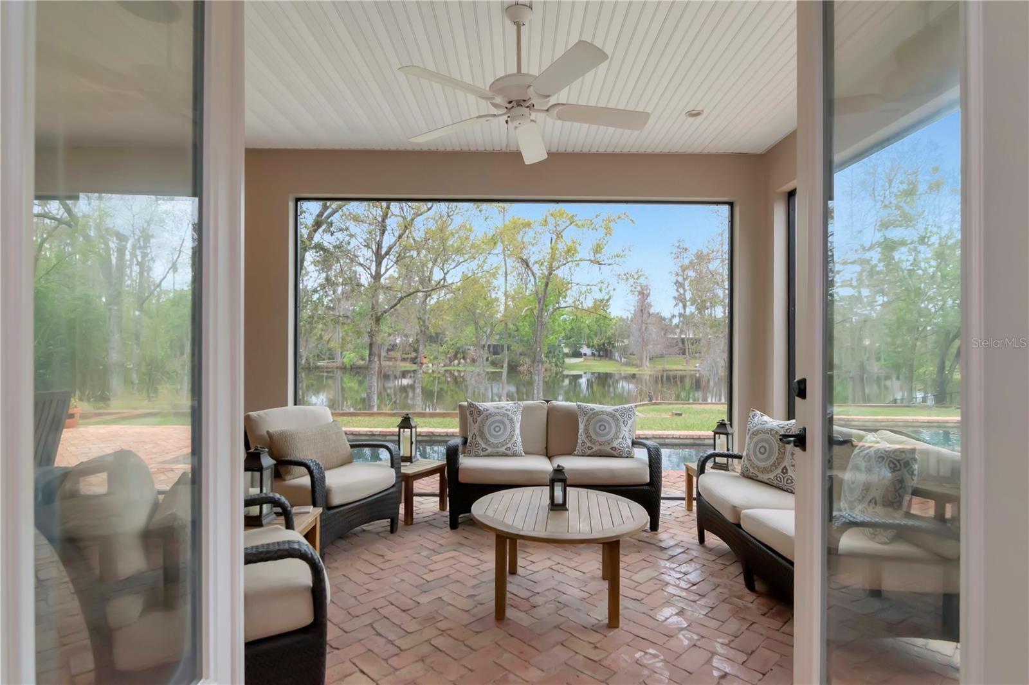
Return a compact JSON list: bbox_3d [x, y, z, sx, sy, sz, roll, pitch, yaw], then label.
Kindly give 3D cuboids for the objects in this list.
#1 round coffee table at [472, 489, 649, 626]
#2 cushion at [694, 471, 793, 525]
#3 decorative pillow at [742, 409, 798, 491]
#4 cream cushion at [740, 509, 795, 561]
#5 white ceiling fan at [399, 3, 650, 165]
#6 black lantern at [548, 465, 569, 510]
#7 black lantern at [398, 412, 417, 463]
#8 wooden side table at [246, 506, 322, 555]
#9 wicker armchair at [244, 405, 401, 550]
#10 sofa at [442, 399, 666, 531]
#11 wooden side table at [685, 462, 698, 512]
[{"bbox_3d":[0.234,1.113,2.735,0.920,0.460,0.920,0,-1,-3],"label":"round coffee table"},{"bbox_3d":[1.550,0.950,3.145,0.620,0.140,0.670,0,-1,-4],"label":"cushion"},{"bbox_3d":[1.590,0.675,3.250,0.140,0.450,0.450,13,-3,-20],"label":"decorative pillow"},{"bbox_3d":[1.550,0.935,2.470,0.620,0.140,0.670,0,-1,-4],"label":"cream cushion"},{"bbox_3d":[0.018,-1.350,2.545,1.300,0.560,1.300,0,-1,-2],"label":"white ceiling fan"},{"bbox_3d":[0.237,0.766,2.750,0.105,0.238,0.105,0,-1,-2],"label":"black lantern"},{"bbox_3d":[-0.865,0.773,4.190,0.130,0.390,0.130,0,-1,30],"label":"black lantern"},{"bbox_3d":[-1.305,1.126,2.680,0.460,0.400,0.460,0,-1,-3],"label":"wooden side table"},{"bbox_3d":[-1.370,0.904,3.550,0.860,0.880,0.800,0,-1,29],"label":"wicker armchair"},{"bbox_3d":[0.292,0.933,4.080,1.560,0.880,0.840,0,-1,0],"label":"sofa"},{"bbox_3d":[1.620,1.184,3.990,0.460,0.400,0.460,0,-1,0],"label":"wooden side table"}]

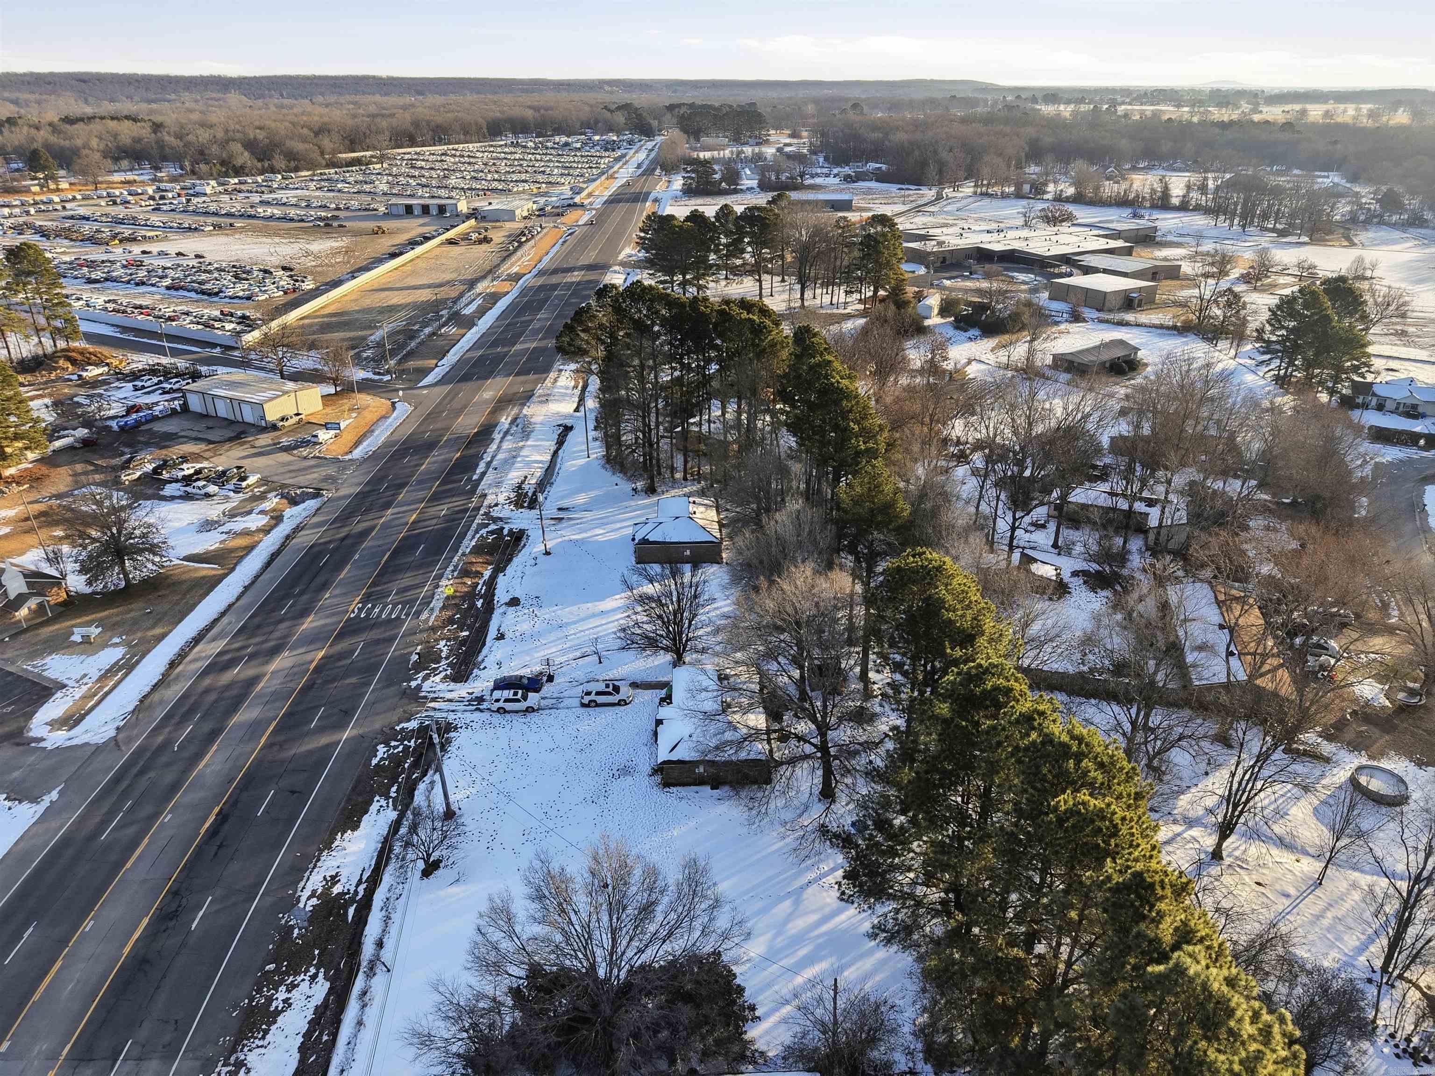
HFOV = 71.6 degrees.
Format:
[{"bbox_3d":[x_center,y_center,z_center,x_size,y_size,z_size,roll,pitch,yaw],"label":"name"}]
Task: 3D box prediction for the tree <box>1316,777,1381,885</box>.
[{"bbox_3d":[45.451,21.443,72.038,4.130,9.630,4.130,0,25,0],"label":"tree"}]

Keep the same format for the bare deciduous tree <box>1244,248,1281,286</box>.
[{"bbox_3d":[156.700,-77.909,287.038,9.900,11.300,9.700,0,25,0],"label":"bare deciduous tree"}]

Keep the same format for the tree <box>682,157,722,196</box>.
[{"bbox_3d":[-8.400,-194.814,535.436,20.500,19.500,19.000,0,25,0],"label":"tree"}]

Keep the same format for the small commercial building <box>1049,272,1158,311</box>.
[{"bbox_3d":[106.774,-67.932,275.421,19.800,5.200,18.800,-15,28,-29],"label":"small commercial building"}]

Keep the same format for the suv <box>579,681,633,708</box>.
[{"bbox_3d":[-10.950,15.319,98.323,5.100,1.920,2.000,-2,25,-4],"label":"suv"}]

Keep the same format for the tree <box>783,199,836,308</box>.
[{"bbox_3d":[23.800,-74.407,262.052,13.500,27.300,13.500,0,25,0],"label":"tree"}]

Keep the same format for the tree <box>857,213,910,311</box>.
[{"bbox_3d":[42.606,-70.918,256.277,13.580,24.200,13.580,0,25,0],"label":"tree"}]

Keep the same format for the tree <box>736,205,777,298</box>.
[{"bbox_3d":[11.637,-78.285,274.266,10.500,25.000,10.500,0,24,0],"label":"tree"}]

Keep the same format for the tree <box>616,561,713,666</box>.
[{"bbox_3d":[-5.287,7.889,99.602,9.720,11.330,9.720,0,25,0],"label":"tree"}]

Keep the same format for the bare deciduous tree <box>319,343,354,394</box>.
[{"bbox_3d":[-73.600,-32.824,192.210,6.400,9.600,6.400,0,25,0],"label":"bare deciduous tree"}]

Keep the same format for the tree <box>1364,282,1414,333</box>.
[{"bbox_3d":[156.783,-53.759,233.203,10.490,12.200,10.490,0,25,0],"label":"tree"}]

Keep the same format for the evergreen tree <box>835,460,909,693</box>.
[{"bbox_3d":[14.300,4.028,91.951,6.800,24.000,6.600,0,25,0],"label":"evergreen tree"}]

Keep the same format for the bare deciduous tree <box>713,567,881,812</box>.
[{"bbox_3d":[8.052,12.838,80.343,13.800,20.000,13.500,0,24,0],"label":"bare deciduous tree"}]

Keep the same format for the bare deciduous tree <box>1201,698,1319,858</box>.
[{"bbox_3d":[40.100,18.549,74.517,7.800,13.800,7.800,0,25,0],"label":"bare deciduous tree"}]

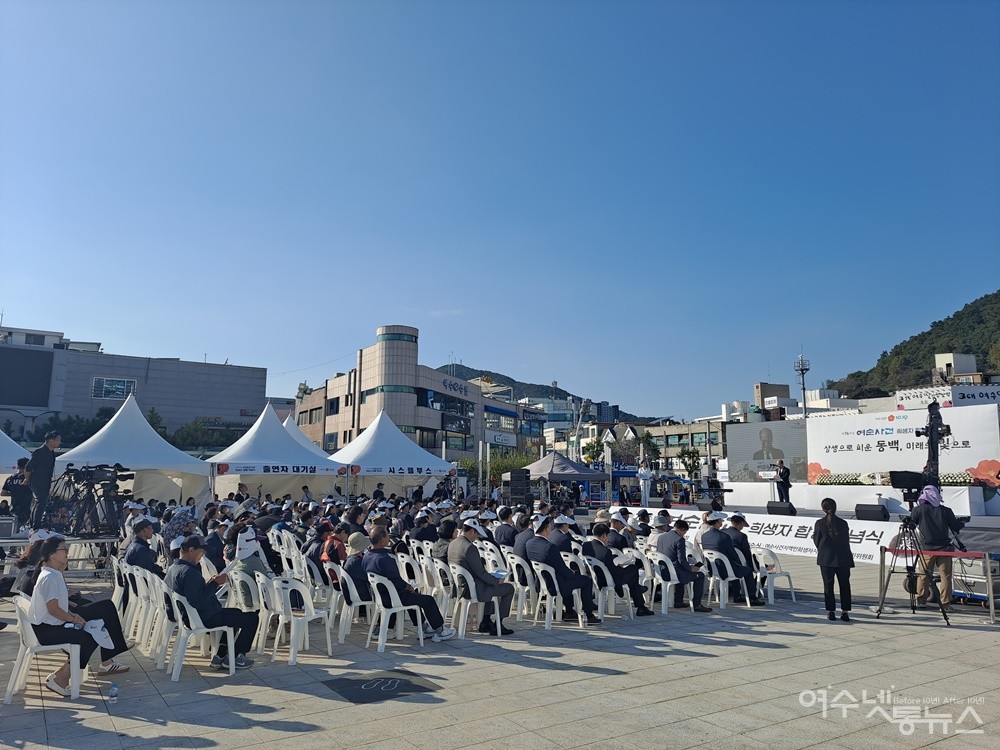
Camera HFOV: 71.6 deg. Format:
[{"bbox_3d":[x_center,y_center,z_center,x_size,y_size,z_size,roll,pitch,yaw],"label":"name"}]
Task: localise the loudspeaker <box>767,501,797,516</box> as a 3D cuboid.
[{"bbox_3d":[7.720,3.673,19.075,0.500,0.390,0.660,6,-11,-30],"label":"loudspeaker"}]

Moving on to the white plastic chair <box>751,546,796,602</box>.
[{"bbox_3d":[4.134,3.048,10.586,0.530,0.790,0.460,6,-11,-32],"label":"white plastic chair"}]

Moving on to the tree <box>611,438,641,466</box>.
[{"bbox_3d":[10.074,6.948,55.610,2.400,3.700,2.300,1,-9,0],"label":"tree"}]

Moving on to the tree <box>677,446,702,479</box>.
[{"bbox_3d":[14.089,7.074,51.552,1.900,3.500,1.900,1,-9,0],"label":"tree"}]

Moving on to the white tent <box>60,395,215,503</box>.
[{"bbox_3d":[-13.927,3.239,25.836,5.050,5.000,5.050,6,-11,-33],"label":"white tent"}]

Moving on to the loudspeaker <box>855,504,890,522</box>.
[{"bbox_3d":[9.072,3.357,16.878,0.430,0.370,0.620,7,-11,-36],"label":"loudspeaker"}]

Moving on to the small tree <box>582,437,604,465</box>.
[{"bbox_3d":[5.568,6.015,41.580,1.600,4.850,1.600,0,-9,0],"label":"small tree"}]

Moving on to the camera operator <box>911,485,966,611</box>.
[{"bbox_3d":[6.496,2.548,10.339,0.620,1.760,0.480,-7,-12,37],"label":"camera operator"}]

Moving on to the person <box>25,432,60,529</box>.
[{"bbox_3d":[-7.893,1.827,11.906,0.500,1.760,0.500,6,-11,-31],"label":"person"}]

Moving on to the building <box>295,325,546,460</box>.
[{"bbox_3d":[-9.409,6.187,79.184,17.000,15.200,37.000,-3,-10,23],"label":"building"}]

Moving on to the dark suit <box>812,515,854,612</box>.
[{"bbox_3d":[4.582,2.581,9.543,0.500,1.300,0.300,-3,-9,23],"label":"dark suit"}]

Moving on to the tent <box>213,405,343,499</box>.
[{"bbox_3d":[-9.641,3.720,28.607,5.050,5.000,5.050,6,-11,-33],"label":"tent"}]

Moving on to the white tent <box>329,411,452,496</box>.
[{"bbox_3d":[-5.356,4.202,31.379,5.050,5.000,5.050,6,-11,-33],"label":"white tent"}]

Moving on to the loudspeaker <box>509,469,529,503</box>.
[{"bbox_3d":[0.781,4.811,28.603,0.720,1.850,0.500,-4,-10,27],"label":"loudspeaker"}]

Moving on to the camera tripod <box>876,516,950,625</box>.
[{"bbox_3d":[5.679,2.672,9.647,0.800,1.380,0.780,-2,-9,20],"label":"camera tripod"}]

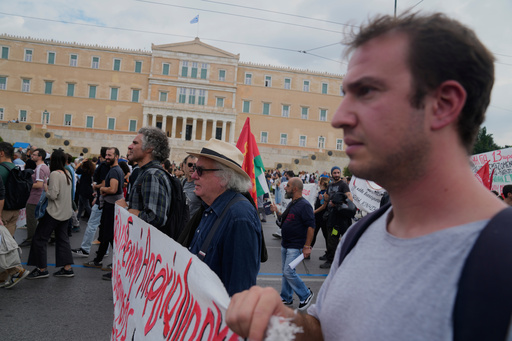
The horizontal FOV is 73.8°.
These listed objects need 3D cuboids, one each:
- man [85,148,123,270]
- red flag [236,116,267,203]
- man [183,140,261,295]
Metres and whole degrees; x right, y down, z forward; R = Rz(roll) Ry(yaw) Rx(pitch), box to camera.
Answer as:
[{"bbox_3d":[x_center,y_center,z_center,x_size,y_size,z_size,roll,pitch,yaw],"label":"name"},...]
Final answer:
[{"bbox_3d":[-2.210,0.570,5.000,0.600,1.750,0.520,5,-2,-19],"label":"man"},{"bbox_3d":[-0.090,-0.090,4.700,0.500,1.250,0.280,4,-2,0],"label":"red flag"},{"bbox_3d":[-0.170,0.660,1.700,0.460,1.670,0.530,5,-2,-23],"label":"man"}]

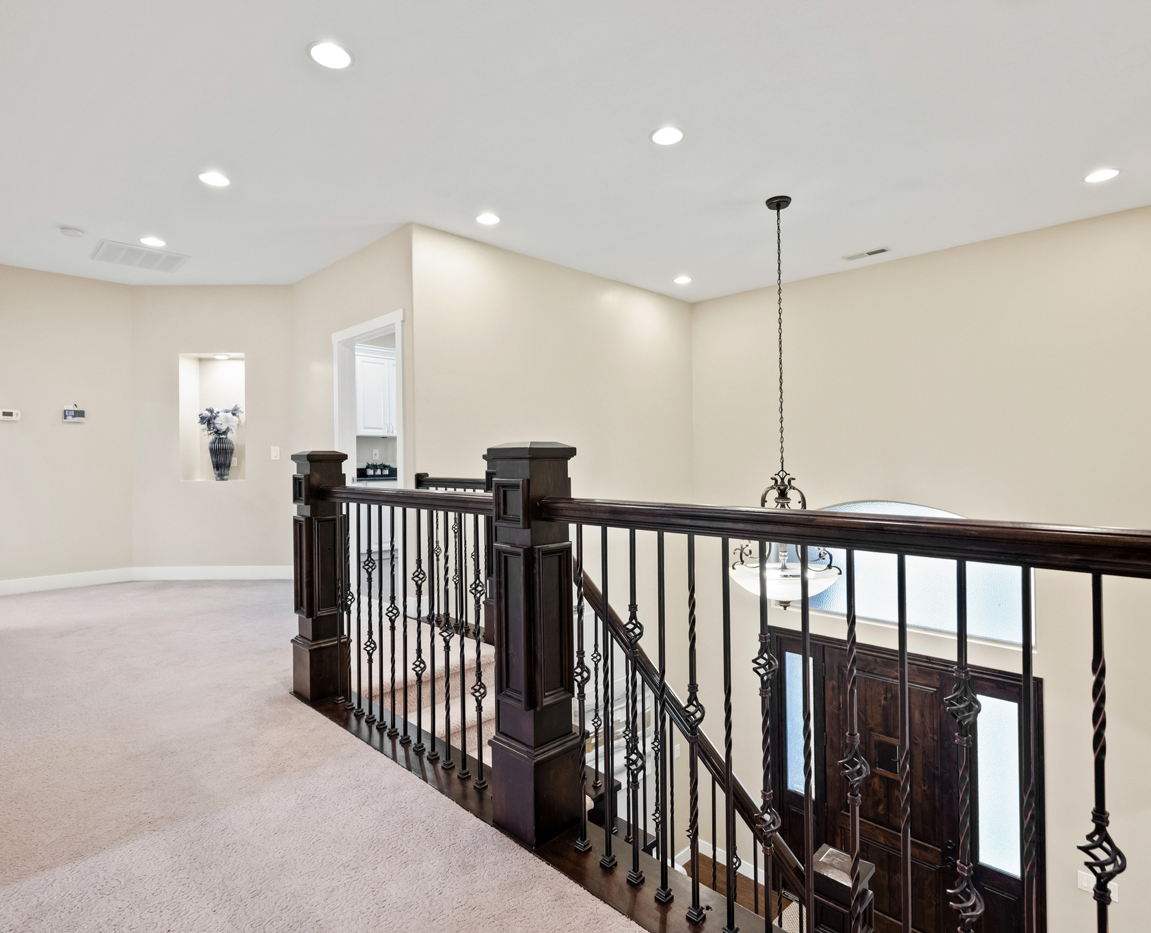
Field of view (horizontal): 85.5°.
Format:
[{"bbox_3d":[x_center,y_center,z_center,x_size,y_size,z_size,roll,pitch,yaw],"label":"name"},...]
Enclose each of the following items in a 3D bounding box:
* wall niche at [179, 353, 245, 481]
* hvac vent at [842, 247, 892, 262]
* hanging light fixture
[{"bbox_3d":[-3.366,-0.460,5.923,0.600,1.180,0.315,-1,1,-1],"label":"wall niche"},{"bbox_3d":[2.396,-1.744,5.114,0.355,0.020,0.143,0,1,45],"label":"hvac vent"},{"bbox_3d":[1.339,-0.390,4.023,0.700,2.637,0.700,0,1,45],"label":"hanging light fixture"}]

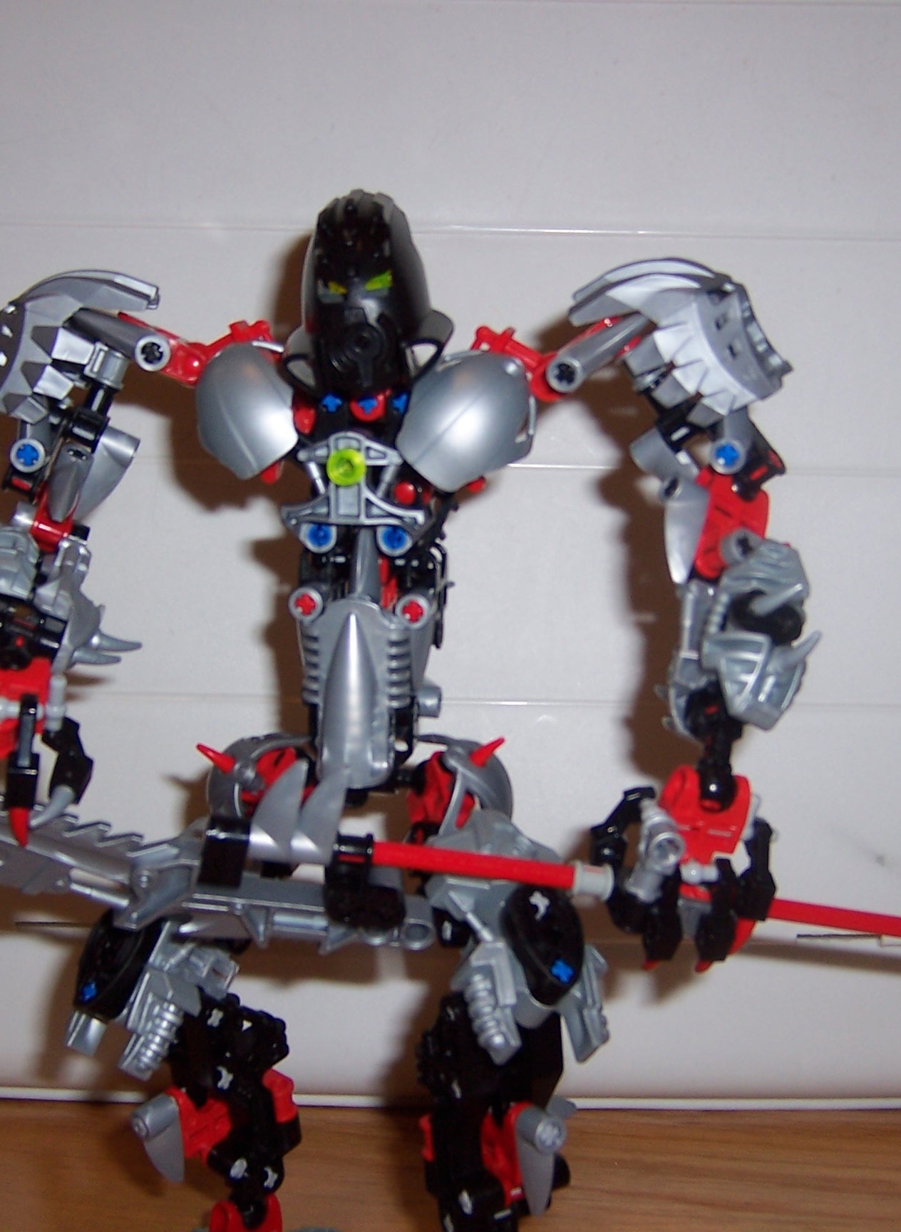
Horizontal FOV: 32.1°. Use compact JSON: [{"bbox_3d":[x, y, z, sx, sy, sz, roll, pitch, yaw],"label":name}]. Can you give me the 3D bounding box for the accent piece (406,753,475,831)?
[{"bbox_3d":[-0.003,0.041,0.368,0.017,0.019,0.014,1,3,0],"label":"accent piece"}]

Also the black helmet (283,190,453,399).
[{"bbox_3d":[-0.018,-0.070,0.342,0.037,0.045,0.034,1,3,7],"label":"black helmet"}]

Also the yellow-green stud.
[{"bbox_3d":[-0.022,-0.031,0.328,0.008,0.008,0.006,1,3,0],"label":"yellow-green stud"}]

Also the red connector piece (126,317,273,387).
[{"bbox_3d":[-0.057,-0.060,0.358,0.035,0.017,0.013,1,3,0],"label":"red connector piece"}]

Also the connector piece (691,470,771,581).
[{"bbox_3d":[0.062,-0.019,0.342,0.015,0.024,0.013,10,3,-6],"label":"connector piece"}]

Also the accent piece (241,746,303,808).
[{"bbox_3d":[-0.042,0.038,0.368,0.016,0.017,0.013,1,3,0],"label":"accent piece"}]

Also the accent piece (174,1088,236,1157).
[{"bbox_3d":[-0.058,0.119,0.368,0.016,0.018,0.014,1,3,0],"label":"accent piece"}]

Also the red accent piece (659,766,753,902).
[{"bbox_3d":[0.054,0.046,0.332,0.019,0.028,0.014,5,6,0],"label":"red accent piece"}]

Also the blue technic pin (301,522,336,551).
[{"bbox_3d":[-0.028,-0.017,0.337,0.008,0.007,0.008,1,3,0],"label":"blue technic pin"}]

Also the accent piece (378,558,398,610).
[{"bbox_3d":[-0.014,-0.007,0.358,0.005,0.013,0.005,1,3,0],"label":"accent piece"}]

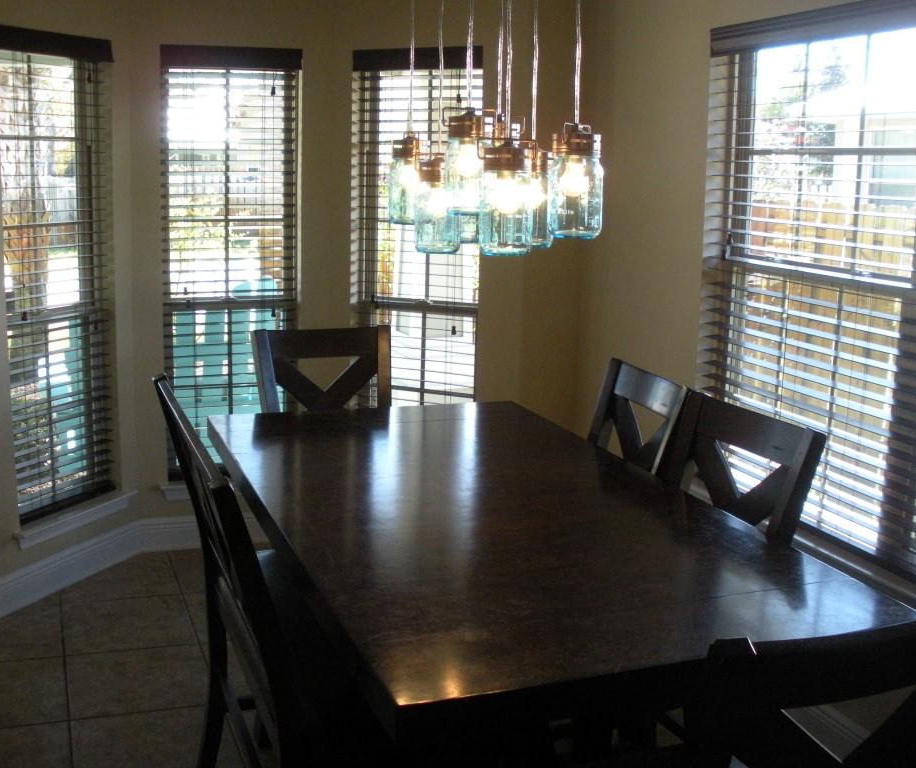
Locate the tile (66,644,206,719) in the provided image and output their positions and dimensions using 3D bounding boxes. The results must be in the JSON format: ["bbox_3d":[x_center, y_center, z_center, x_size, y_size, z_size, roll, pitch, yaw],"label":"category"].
[{"bbox_3d":[-1.038,0.967,3.478,0.455,0.010,0.455,-3,11,-21],"label":"tile"}]

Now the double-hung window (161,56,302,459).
[{"bbox_3d":[-0.959,-0.476,4.555,0.574,1.790,0.060,-2,11,-19],"label":"double-hung window"}]

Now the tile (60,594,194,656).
[{"bbox_3d":[-1.203,0.884,3.894,0.455,0.010,0.455,-3,11,-21],"label":"tile"}]

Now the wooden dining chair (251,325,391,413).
[{"bbox_3d":[-0.393,0.396,3.580,0.480,1.110,0.540,-3,12,-22],"label":"wooden dining chair"}]

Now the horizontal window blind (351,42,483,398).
[{"bbox_3d":[-0.173,-0.445,4.536,0.600,1.840,0.100,7,12,25],"label":"horizontal window blind"}]

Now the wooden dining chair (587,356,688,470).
[{"bbox_3d":[0.291,0.517,3.043,0.540,1.110,0.480,-2,11,-18],"label":"wooden dining chair"}]

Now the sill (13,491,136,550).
[{"bbox_3d":[-1.545,0.535,4.278,0.110,0.068,0.683,6,12,22],"label":"sill"}]

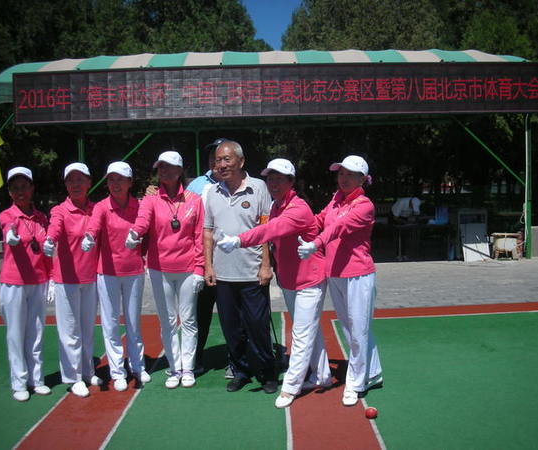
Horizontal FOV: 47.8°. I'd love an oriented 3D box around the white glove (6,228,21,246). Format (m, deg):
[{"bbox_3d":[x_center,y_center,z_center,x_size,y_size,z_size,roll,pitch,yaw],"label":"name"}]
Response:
[{"bbox_3d":[-1.635,0.080,3.883,0.100,0.115,0.130,-3,4,-20],"label":"white glove"}]

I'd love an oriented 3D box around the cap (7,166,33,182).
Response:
[{"bbox_3d":[-1.733,-0.349,4.232,0.175,0.120,0.250,-3,4,-14],"label":"cap"}]

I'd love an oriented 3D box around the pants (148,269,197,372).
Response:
[{"bbox_3d":[-0.699,0.652,4.391,0.360,0.840,0.270,-1,4,-3],"label":"pants"}]

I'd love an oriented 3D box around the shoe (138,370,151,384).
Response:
[{"bbox_3d":[-0.924,1.093,4.465,0.090,0.100,0.240,-3,5,-23],"label":"shoe"}]

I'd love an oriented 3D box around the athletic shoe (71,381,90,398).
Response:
[{"bbox_3d":[-1.341,1.148,4.298,0.095,0.095,0.235,-5,5,-34],"label":"athletic shoe"}]

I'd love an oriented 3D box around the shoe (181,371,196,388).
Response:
[{"bbox_3d":[-0.582,1.091,4.385,0.090,0.100,0.240,-2,4,-5],"label":"shoe"}]

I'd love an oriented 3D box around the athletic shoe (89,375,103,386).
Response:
[{"bbox_3d":[-1.312,1.133,4.492,0.095,0.095,0.235,-5,5,-38],"label":"athletic shoe"}]

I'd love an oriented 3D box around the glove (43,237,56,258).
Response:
[{"bbox_3d":[-1.421,0.139,3.928,0.085,0.130,0.130,-3,4,-12],"label":"glove"}]

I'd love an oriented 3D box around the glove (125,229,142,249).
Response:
[{"bbox_3d":[-0.911,0.091,4.080,0.105,0.130,0.130,-1,4,6],"label":"glove"}]

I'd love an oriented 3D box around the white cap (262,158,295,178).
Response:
[{"bbox_3d":[0.064,-0.387,4.080,0.175,0.135,0.260,3,4,45],"label":"white cap"}]

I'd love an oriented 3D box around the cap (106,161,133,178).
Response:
[{"bbox_3d":[-1.097,-0.403,4.430,0.175,0.135,0.260,0,3,12],"label":"cap"}]

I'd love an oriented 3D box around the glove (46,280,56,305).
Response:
[{"bbox_3d":[-1.553,0.476,4.313,0.075,0.180,0.100,-3,4,-15],"label":"glove"}]

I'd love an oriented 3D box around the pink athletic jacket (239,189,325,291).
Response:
[{"bbox_3d":[0.082,0.061,4.046,0.450,0.660,0.550,2,6,42],"label":"pink athletic jacket"}]

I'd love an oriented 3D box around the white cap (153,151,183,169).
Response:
[{"bbox_3d":[-0.736,-0.478,4.440,0.175,0.135,0.260,1,1,28],"label":"white cap"}]

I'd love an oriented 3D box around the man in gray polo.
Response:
[{"bbox_3d":[-0.198,0.284,4.204,0.530,1.720,0.340,0,4,12],"label":"man in gray polo"}]

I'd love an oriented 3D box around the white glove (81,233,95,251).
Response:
[{"bbox_3d":[-1.208,0.117,4.060,0.095,0.130,0.130,-1,4,6],"label":"white glove"}]

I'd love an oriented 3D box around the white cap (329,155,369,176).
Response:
[{"bbox_3d":[0.551,-0.401,4.100,0.265,0.140,0.175,4,1,-33],"label":"white cap"}]

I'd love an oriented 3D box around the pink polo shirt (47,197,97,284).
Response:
[{"bbox_3d":[-1.362,0.115,4.247,0.410,0.620,0.480,-3,4,-17],"label":"pink polo shirt"}]

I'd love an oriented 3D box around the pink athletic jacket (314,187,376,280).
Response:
[{"bbox_3d":[0.480,0.061,3.907,0.440,0.620,0.500,2,5,37],"label":"pink athletic jacket"}]

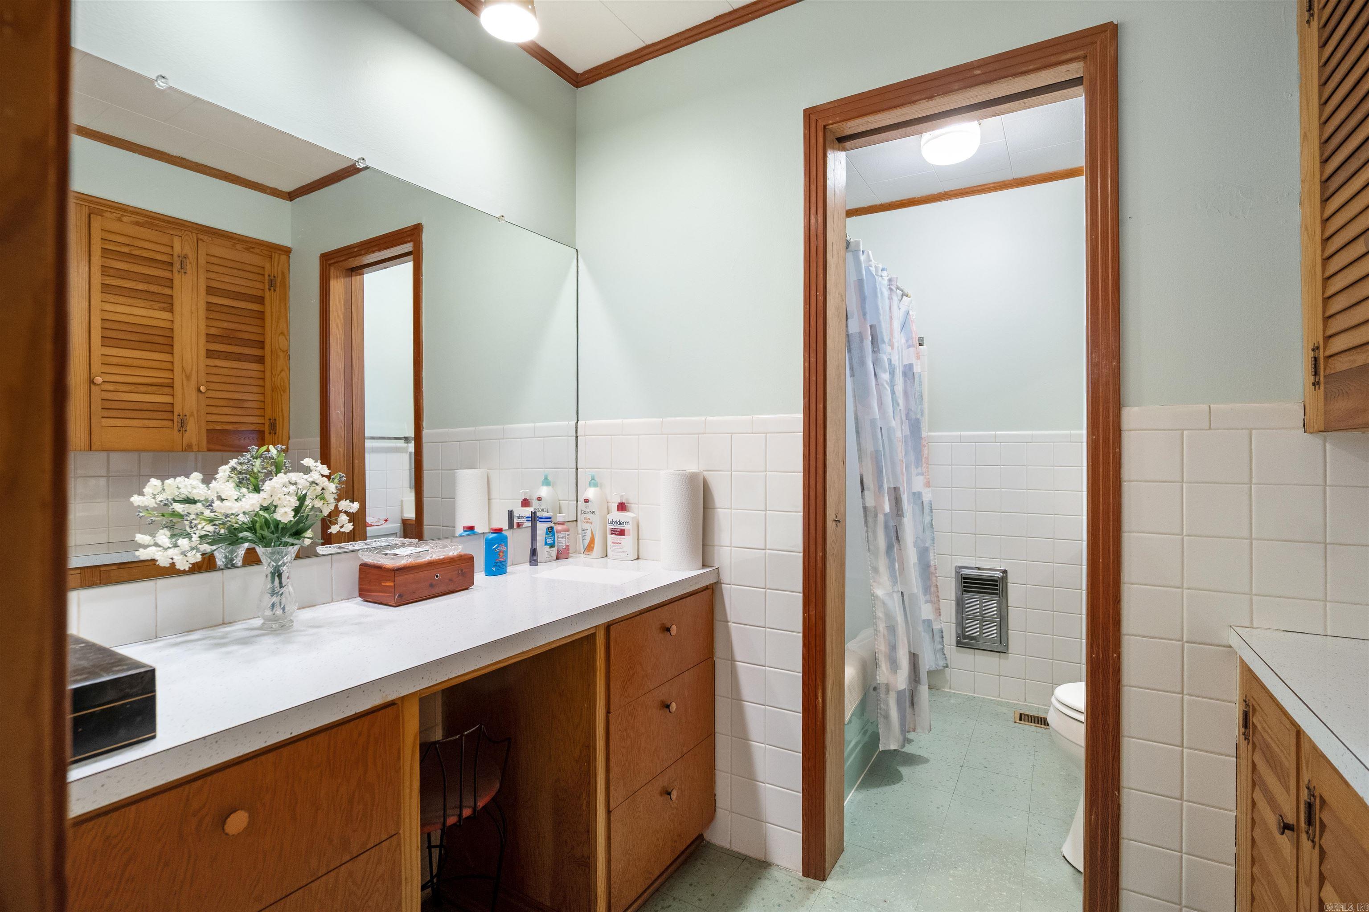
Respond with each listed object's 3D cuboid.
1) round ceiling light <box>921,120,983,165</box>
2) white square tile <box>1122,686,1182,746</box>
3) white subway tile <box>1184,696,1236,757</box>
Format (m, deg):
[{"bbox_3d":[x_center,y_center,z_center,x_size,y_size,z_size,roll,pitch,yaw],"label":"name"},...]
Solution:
[{"bbox_3d":[1.062,-1.244,2.425,0.226,0.130,0.226,0,0,29],"label":"round ceiling light"},{"bbox_3d":[1.010,0.563,1.317,0.108,0.110,0.009,0,0,29],"label":"white square tile"},{"bbox_3d":[1.105,0.562,1.264,0.107,0.110,0.010,0,0,29],"label":"white subway tile"}]

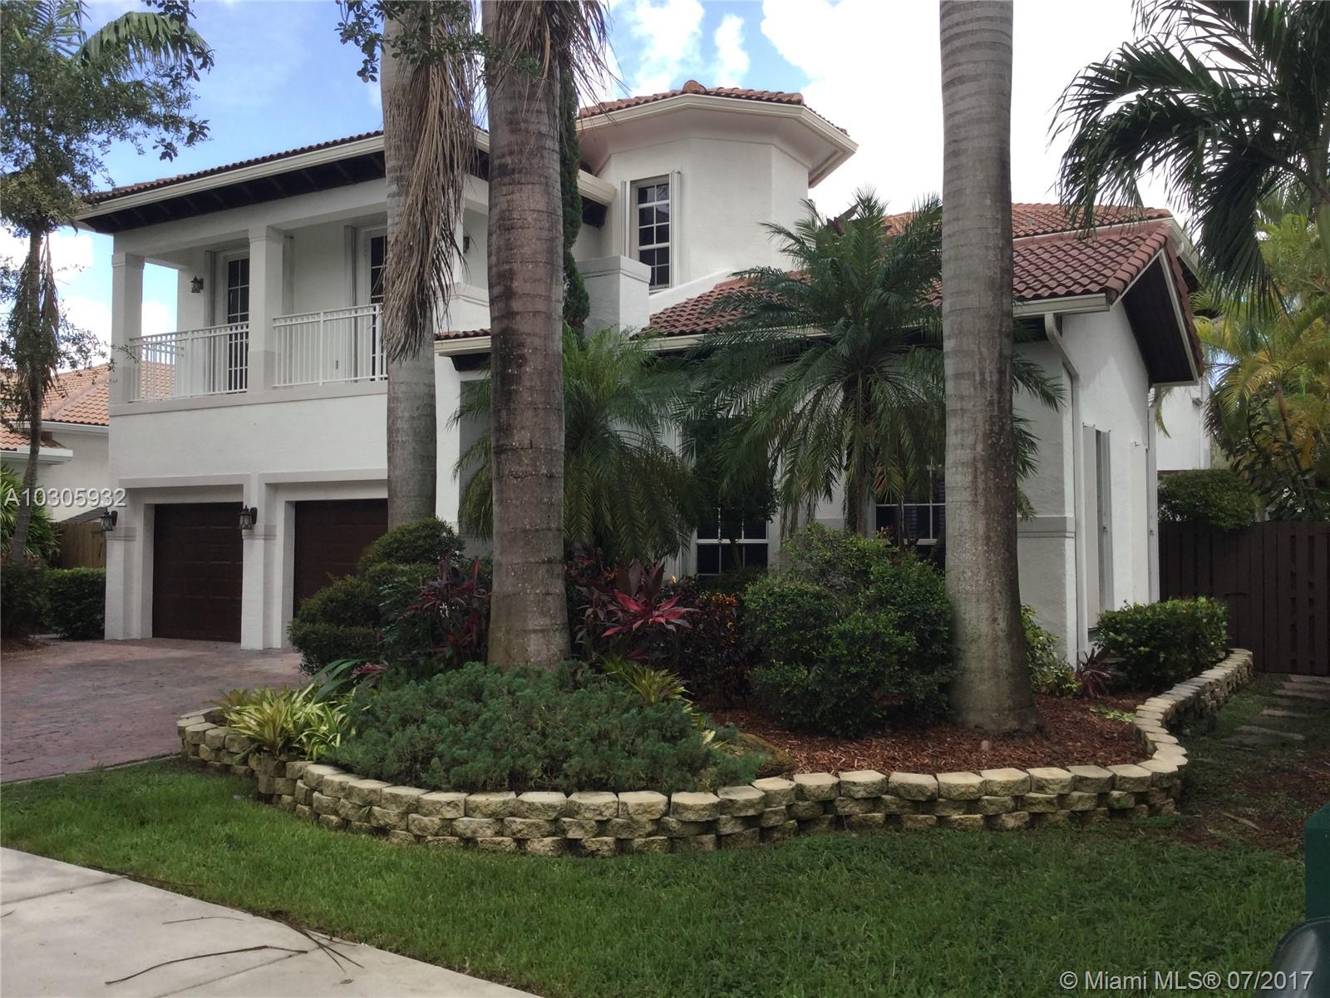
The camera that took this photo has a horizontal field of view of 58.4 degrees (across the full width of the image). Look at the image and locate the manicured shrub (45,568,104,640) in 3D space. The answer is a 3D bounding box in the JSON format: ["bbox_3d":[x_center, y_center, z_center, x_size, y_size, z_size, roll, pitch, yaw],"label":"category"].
[{"bbox_3d":[-9.637,1.687,19.500,1.000,1.120,1.100,-1,-3,31],"label":"manicured shrub"}]

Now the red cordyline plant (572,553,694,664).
[{"bbox_3d":[-0.250,1.125,9.700,1.020,1.340,0.950,0,-2,0],"label":"red cordyline plant"}]

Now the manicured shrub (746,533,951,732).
[{"bbox_3d":[1.461,1.038,9.600,1.700,1.500,1.550,0,-2,0],"label":"manicured shrub"}]

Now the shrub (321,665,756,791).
[{"bbox_3d":[-0.748,1.400,7.550,2.600,0.630,1.550,0,-2,0],"label":"shrub"}]

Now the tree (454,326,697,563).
[{"bbox_3d":[-0.943,0.020,12.500,2.550,3.600,2.450,0,-2,0],"label":"tree"}]

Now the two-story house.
[{"bbox_3d":[0.308,-1.864,20.346,15.750,8.250,12.950,-1,-3,31],"label":"two-story house"}]

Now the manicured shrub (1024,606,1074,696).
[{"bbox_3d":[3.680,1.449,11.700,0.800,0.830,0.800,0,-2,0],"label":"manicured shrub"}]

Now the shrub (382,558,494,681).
[{"bbox_3d":[-1.943,1.152,10.100,1.000,1.320,1.000,0,-2,0],"label":"shrub"}]

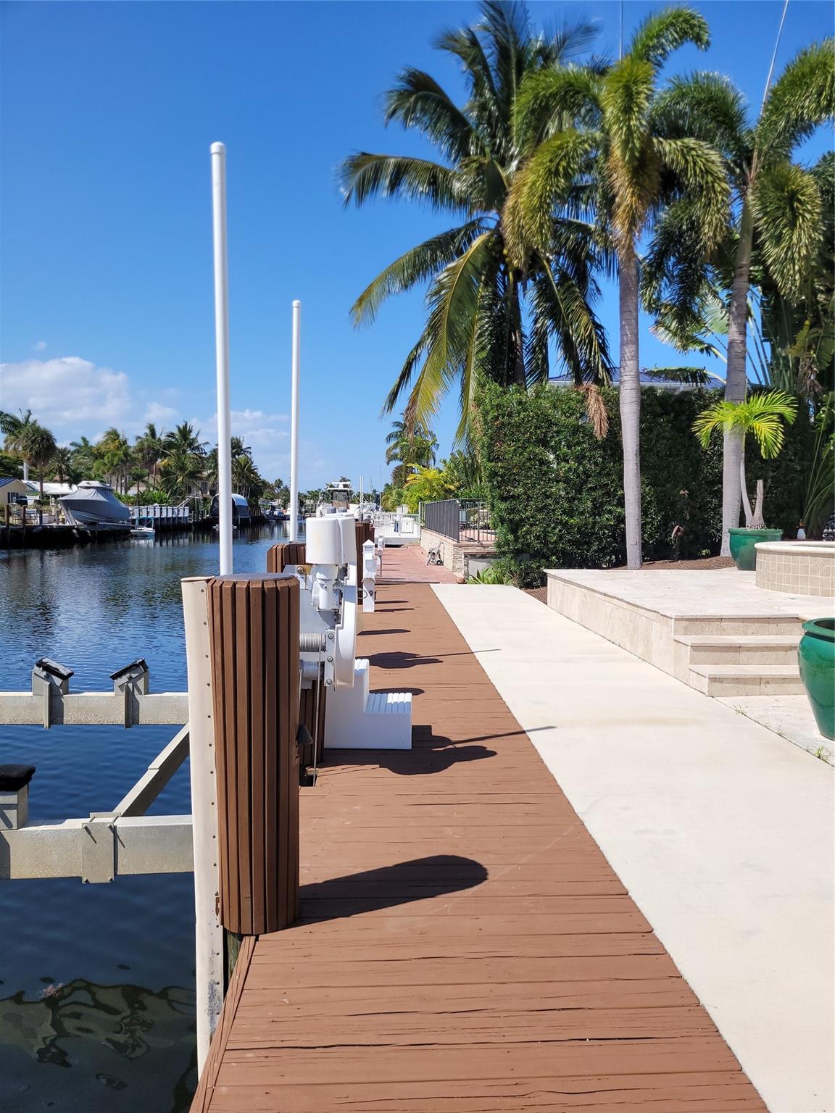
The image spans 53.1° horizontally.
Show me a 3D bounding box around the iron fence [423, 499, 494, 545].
[{"bbox_3d":[1.098,-1.306,28.088,1.000,1.020,16.800,0,3,-2],"label":"iron fence"}]

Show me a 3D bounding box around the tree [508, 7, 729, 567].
[{"bbox_3d":[3.102,-4.064,12.884,3.404,8.486,3.404,0,3,0],"label":"tree"}]

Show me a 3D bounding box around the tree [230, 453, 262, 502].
[{"bbox_3d":[-31.583,-13.239,154.498,5.600,11.550,5.600,0,3,-2],"label":"tree"}]

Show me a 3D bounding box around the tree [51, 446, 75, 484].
[{"bbox_3d":[-47.327,-9.846,111.622,3.300,9.630,3.300,0,3,-2],"label":"tree"}]

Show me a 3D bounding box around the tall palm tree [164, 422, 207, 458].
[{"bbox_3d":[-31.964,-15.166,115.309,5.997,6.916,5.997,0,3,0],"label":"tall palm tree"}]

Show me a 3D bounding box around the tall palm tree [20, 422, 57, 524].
[{"bbox_3d":[-32.554,-7.219,71.700,3.431,8.692,3.431,0,3,0],"label":"tall palm tree"}]

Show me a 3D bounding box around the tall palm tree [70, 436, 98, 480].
[{"bbox_3d":[-47.048,-11.195,117.555,4.000,11.650,4.000,0,3,-2],"label":"tall palm tree"}]

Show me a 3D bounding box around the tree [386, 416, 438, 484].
[{"bbox_3d":[-0.553,-8.547,81.647,5.400,10.420,5.400,0,3,-2],"label":"tree"}]

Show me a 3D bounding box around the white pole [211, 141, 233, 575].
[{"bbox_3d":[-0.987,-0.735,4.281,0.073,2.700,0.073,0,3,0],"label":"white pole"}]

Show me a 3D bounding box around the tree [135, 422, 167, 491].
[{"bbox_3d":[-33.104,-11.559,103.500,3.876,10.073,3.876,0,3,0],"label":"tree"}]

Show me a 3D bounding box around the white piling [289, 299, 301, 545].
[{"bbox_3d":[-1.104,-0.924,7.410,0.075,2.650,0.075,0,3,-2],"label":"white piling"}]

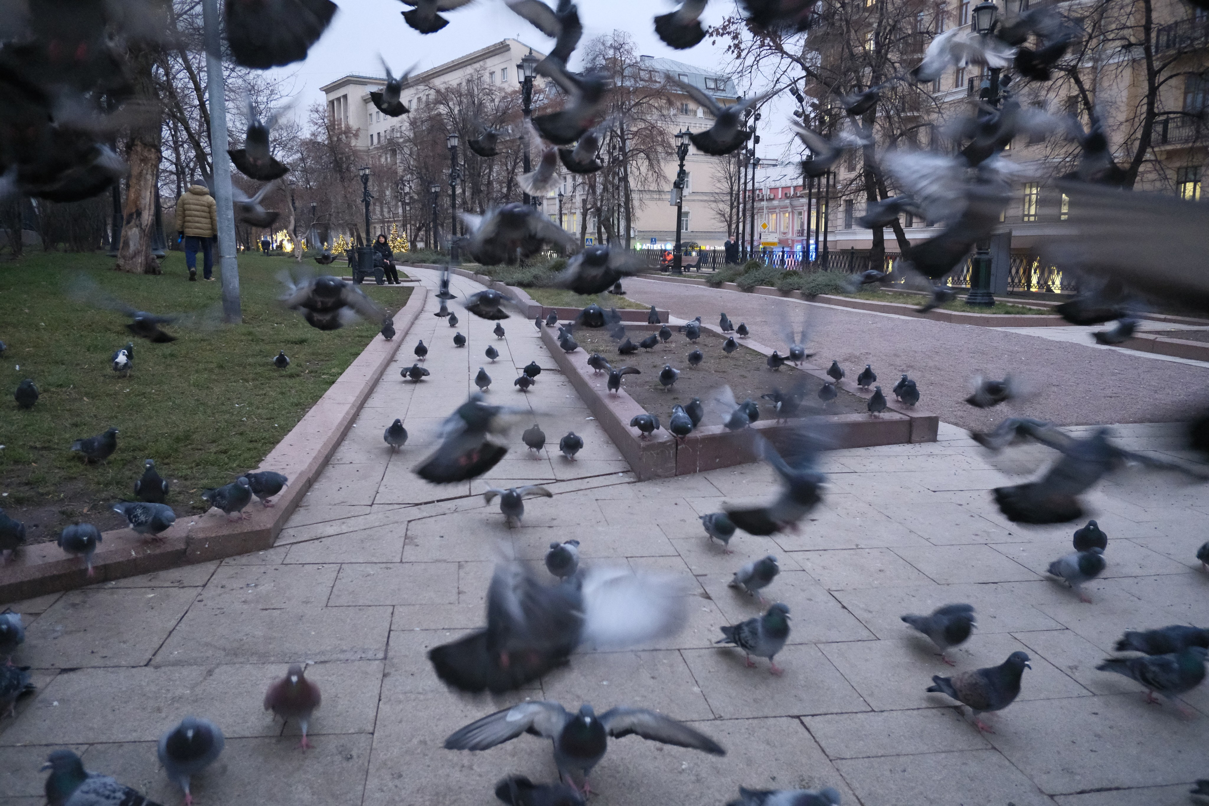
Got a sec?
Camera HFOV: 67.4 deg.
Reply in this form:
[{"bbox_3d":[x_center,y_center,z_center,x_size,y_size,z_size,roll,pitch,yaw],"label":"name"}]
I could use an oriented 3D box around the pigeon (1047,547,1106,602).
[{"bbox_3d":[1.773,0.630,3.417,0.125,0.190,0.270,-4,11,-21],"label":"pigeon"}]

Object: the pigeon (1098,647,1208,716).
[{"bbox_3d":[1.595,0.776,2.586,0.290,0.200,0.120,6,12,29],"label":"pigeon"}]

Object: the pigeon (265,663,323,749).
[{"bbox_3d":[-0.751,0.702,2.211,0.135,0.220,0.260,-3,11,-19],"label":"pigeon"}]

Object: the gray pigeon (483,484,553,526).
[{"bbox_3d":[-0.406,0.460,4.172,0.320,0.190,0.280,-1,11,-7],"label":"gray pigeon"}]

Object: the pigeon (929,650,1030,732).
[{"bbox_3d":[0.949,0.704,2.291,0.265,0.210,0.125,5,11,26],"label":"pigeon"}]

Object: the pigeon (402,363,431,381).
[{"bbox_3d":[-1.654,-0.289,7.940,0.245,0.170,0.240,-2,10,-15],"label":"pigeon"}]

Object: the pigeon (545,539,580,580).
[{"bbox_3d":[-0.156,0.597,3.448,0.130,0.190,0.280,3,11,12],"label":"pigeon"}]

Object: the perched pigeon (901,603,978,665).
[{"bbox_3d":[0.974,0.654,2.649,0.265,0.185,0.135,10,14,42],"label":"perched pigeon"}]

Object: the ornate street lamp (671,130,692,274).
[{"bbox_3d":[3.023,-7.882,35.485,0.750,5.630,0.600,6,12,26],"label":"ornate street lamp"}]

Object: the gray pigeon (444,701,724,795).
[{"bbox_3d":[-0.047,0.817,2.182,0.640,0.220,0.280,0,11,-2],"label":"gray pigeon"}]

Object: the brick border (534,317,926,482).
[{"bbox_3d":[0.704,-0.360,8.406,2.190,0.180,7.510,-1,10,-7],"label":"brick border"}]

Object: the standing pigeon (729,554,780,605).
[{"bbox_3d":[0.506,0.563,3.107,0.125,0.200,0.260,-9,14,-42],"label":"standing pigeon"}]

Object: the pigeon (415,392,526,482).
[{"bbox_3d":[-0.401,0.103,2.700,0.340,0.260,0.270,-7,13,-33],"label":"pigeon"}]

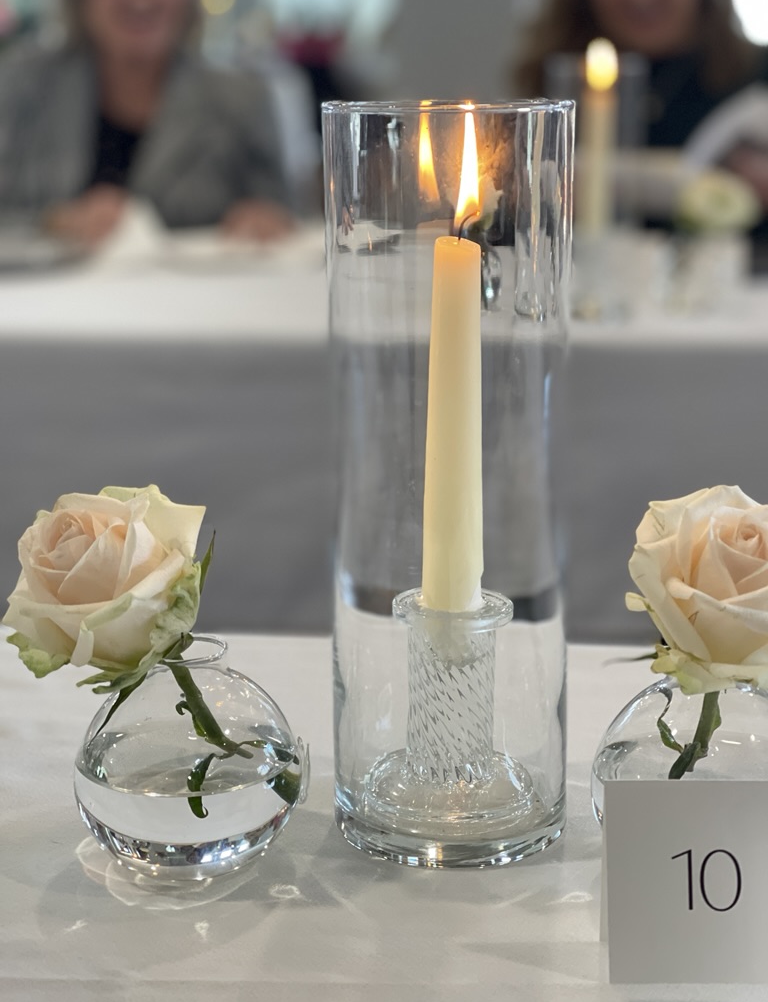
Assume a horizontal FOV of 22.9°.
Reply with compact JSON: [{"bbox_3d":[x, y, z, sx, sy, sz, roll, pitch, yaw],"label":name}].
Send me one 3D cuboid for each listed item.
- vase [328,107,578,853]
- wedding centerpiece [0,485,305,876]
[{"bbox_3d":[0.027,-0.009,0.782,0.100,0.302,0.100,-1,14,0],"label":"vase"},{"bbox_3d":[-0.089,0.073,0.743,0.114,0.164,0.110,2,14,12],"label":"wedding centerpiece"}]

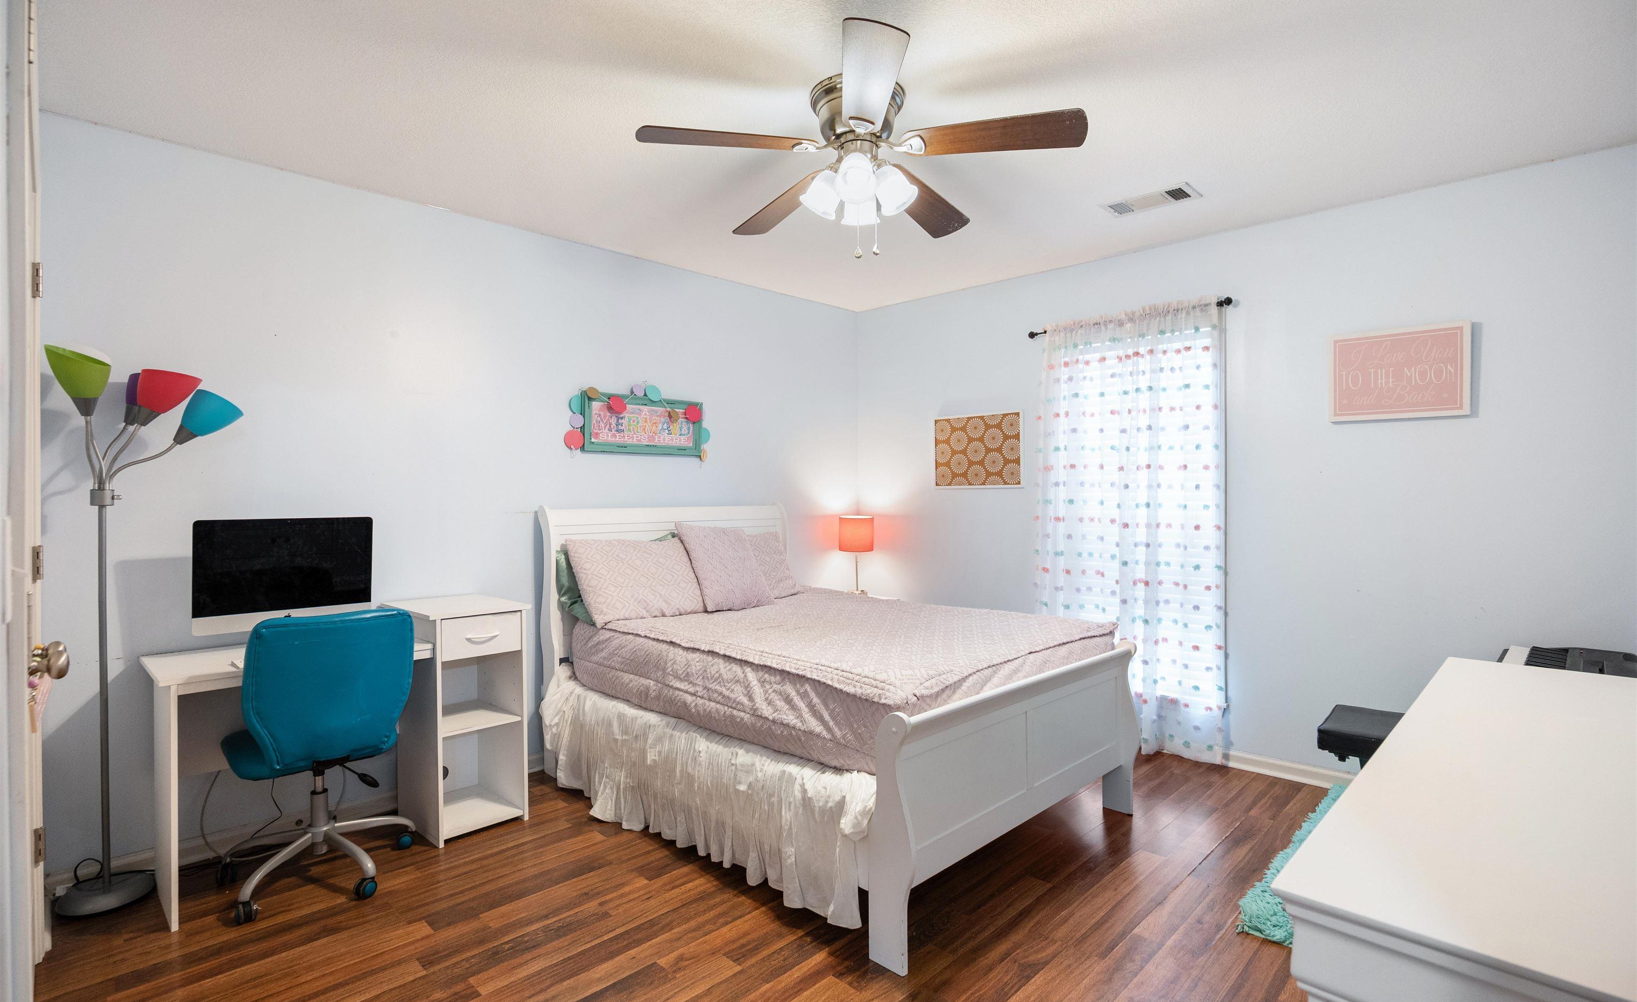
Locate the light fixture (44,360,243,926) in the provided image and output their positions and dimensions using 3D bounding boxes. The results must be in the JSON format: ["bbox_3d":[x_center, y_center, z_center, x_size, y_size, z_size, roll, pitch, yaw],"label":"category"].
[{"bbox_3d":[-2.155,0.391,2.322,0.480,1.750,0.360,0,0,-44],"label":"light fixture"}]

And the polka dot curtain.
[{"bbox_3d":[1.587,0.132,3.790,0.960,2.240,0.100,0,0,41],"label":"polka dot curtain"}]

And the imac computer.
[{"bbox_3d":[-1.909,0.294,2.608,0.520,0.465,0.175,0,0,-44],"label":"imac computer"}]

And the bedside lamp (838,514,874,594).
[{"bbox_3d":[0.250,0.334,4.520,0.215,0.510,0.215,0,0,-44],"label":"bedside lamp"}]

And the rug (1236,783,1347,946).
[{"bbox_3d":[2.061,1.246,2.386,1.500,0.040,0.850,0,0,-44],"label":"rug"}]

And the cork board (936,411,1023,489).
[{"bbox_3d":[0.959,-0.296,4.409,0.590,0.435,0.020,0,0,41],"label":"cork board"}]

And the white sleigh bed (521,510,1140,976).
[{"bbox_3d":[-0.004,0.648,3.165,2.150,1.225,1.450,0,0,45],"label":"white sleigh bed"}]

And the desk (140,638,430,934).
[{"bbox_3d":[-1.827,0.895,2.525,0.770,0.745,0.490,0,0,-44],"label":"desk"}]

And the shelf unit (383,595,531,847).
[{"bbox_3d":[-1.432,0.838,2.915,0.380,0.850,0.500,0,0,-44],"label":"shelf unit"}]

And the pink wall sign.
[{"bbox_3d":[2.453,-0.528,3.080,0.460,0.365,0.030,0,0,41],"label":"pink wall sign"}]

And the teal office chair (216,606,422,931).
[{"bbox_3d":[-1.678,0.815,2.448,0.560,0.900,0.580,0,0,-40],"label":"teal office chair"}]

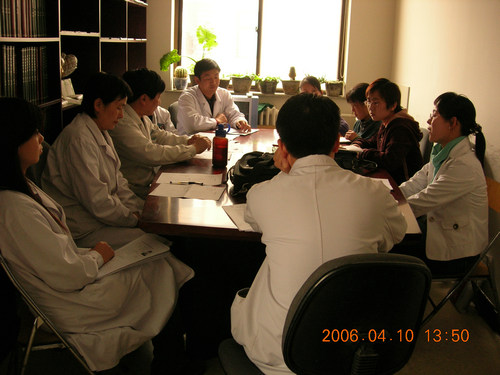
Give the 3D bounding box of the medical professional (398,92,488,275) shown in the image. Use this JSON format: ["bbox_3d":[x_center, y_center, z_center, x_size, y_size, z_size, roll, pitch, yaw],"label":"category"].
[{"bbox_3d":[0.796,0.181,2.522,0.620,1.240,0.480,3,16,3],"label":"medical professional"}]

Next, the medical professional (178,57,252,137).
[{"bbox_3d":[-0.272,-0.312,4.061,0.560,1.250,0.660,-4,17,-20],"label":"medical professional"}]

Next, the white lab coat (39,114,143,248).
[{"bbox_3d":[-0.717,-0.040,2.510,0.500,0.620,0.470,4,16,6],"label":"white lab coat"}]

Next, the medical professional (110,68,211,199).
[{"bbox_3d":[-0.516,-0.025,3.028,0.660,1.250,0.520,3,16,3],"label":"medical professional"}]

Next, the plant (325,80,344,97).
[{"bbox_3d":[0.767,-0.889,4.985,0.160,0.135,0.160,3,16,1],"label":"plant"}]

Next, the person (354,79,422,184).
[{"bbox_3d":[0.664,0.021,3.064,0.620,1.240,0.480,3,16,3],"label":"person"}]

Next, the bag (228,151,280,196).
[{"bbox_3d":[0.058,-0.081,2.576,0.320,0.160,0.300,3,16,1],"label":"bag"}]

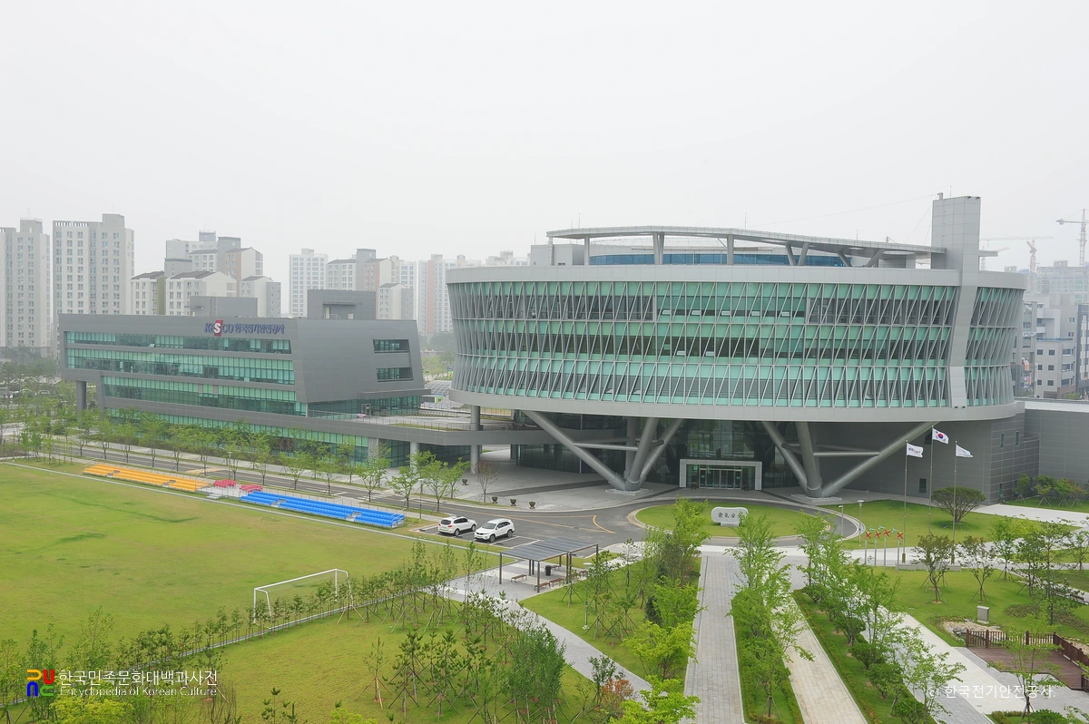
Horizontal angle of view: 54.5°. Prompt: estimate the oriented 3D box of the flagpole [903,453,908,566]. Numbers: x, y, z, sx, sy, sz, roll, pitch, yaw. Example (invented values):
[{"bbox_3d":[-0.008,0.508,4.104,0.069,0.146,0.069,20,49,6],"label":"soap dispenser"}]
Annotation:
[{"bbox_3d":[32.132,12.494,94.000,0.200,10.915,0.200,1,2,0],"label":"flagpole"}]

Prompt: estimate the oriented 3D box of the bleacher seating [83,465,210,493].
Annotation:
[{"bbox_3d":[-50.931,14.721,134.681,23.140,1.150,2.100,3,3,35],"label":"bleacher seating"}]

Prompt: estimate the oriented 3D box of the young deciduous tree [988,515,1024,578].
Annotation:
[{"bbox_3d":[39.233,15.737,89.645,3.003,5.415,3.003,1,2,0],"label":"young deciduous tree"}]

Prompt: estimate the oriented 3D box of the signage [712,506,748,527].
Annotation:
[{"bbox_3d":[19.506,16.242,111.061,3.800,2.000,0.600,1,2,10],"label":"signage"}]

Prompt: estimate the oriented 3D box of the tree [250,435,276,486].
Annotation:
[{"bbox_3d":[-35.195,12.365,132.811,2.965,6.298,2.965,1,2,0],"label":"tree"}]

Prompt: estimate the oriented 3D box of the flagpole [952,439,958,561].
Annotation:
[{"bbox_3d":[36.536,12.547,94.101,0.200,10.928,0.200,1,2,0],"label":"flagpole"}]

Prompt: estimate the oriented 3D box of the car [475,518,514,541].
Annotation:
[{"bbox_3d":[-4.828,16.374,103.019,1.885,1.720,4.680,3,3,35],"label":"car"}]

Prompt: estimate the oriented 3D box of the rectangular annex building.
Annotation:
[{"bbox_3d":[-54.169,2.577,188.232,76.390,20.910,25.960,3,3,38],"label":"rectangular annex building"}]

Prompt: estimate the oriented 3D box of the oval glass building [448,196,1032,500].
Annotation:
[{"bbox_3d":[24.236,-1.998,142.849,75.850,36.170,49.490,1,2,8],"label":"oval glass building"}]

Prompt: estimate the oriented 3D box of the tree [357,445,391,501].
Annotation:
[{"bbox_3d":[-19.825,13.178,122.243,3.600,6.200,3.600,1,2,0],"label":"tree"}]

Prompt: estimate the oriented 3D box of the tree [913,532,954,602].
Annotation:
[{"bbox_3d":[30.267,16.016,82.128,3.170,5.350,3.170,1,2,0],"label":"tree"}]

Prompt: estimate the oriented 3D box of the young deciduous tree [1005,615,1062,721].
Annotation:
[{"bbox_3d":[26.694,16.731,57.627,3.170,5.840,3.170,1,2,0],"label":"young deciduous tree"}]

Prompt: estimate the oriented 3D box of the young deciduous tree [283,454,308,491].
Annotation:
[{"bbox_3d":[-30.417,13.411,129.451,3.667,4.634,3.667,1,2,0],"label":"young deciduous tree"}]

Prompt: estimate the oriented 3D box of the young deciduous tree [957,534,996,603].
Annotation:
[{"bbox_3d":[33.860,16.136,82.466,3.050,5.200,3.050,1,2,0],"label":"young deciduous tree"}]

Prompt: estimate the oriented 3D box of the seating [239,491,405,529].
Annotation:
[{"bbox_3d":[-24.500,15.838,114.940,23.800,1.200,2.100,3,3,36],"label":"seating"}]

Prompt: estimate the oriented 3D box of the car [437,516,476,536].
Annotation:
[{"bbox_3d":[-8.576,16.255,106.140,1.880,1.720,4.650,3,3,35],"label":"car"}]

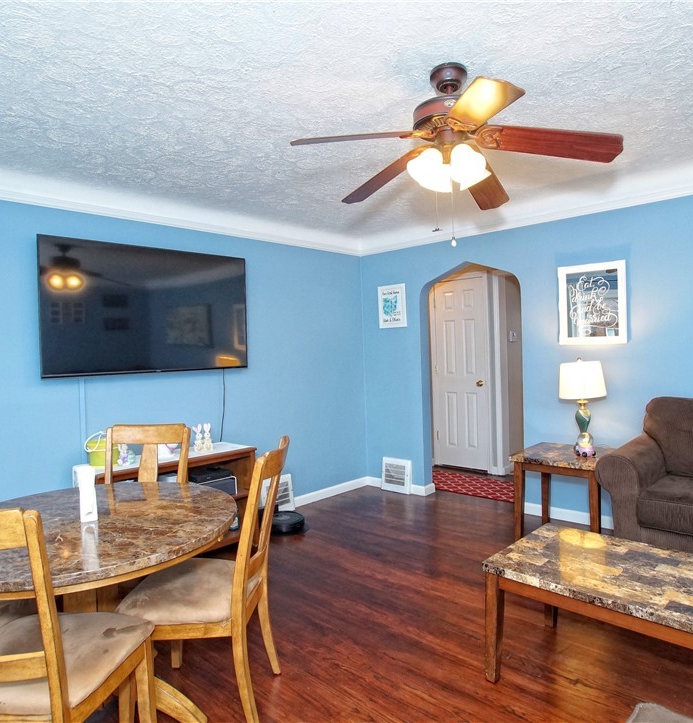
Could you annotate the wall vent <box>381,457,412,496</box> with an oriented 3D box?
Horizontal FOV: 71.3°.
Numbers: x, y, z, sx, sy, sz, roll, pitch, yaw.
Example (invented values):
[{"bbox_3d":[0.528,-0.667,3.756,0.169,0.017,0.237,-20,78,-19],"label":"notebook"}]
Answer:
[{"bbox_3d":[0.463,1.025,4.362,0.288,0.302,0.050,-1,1,39],"label":"wall vent"}]

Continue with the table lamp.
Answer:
[{"bbox_3d":[1.567,0.284,3.180,0.320,0.610,0.320,-1,1,42],"label":"table lamp"}]

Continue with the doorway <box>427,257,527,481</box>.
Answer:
[{"bbox_3d":[1.054,0.178,3.996,0.864,1.969,0.200,-1,1,39],"label":"doorway"}]

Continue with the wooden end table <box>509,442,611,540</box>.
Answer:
[{"bbox_3d":[1.438,0.880,3.106,0.555,0.570,0.560,-1,1,42],"label":"wooden end table"}]

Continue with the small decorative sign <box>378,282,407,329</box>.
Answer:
[{"bbox_3d":[0.422,-0.496,4.351,0.290,0.380,0.020,-1,1,39],"label":"small decorative sign"}]

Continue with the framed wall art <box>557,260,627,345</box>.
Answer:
[{"bbox_3d":[1.692,-0.392,3.327,0.427,0.549,0.030,-1,1,39],"label":"framed wall art"}]

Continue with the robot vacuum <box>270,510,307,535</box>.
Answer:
[{"bbox_3d":[-0.477,1.172,3.574,0.335,0.090,0.335,-2,1,0],"label":"robot vacuum"}]

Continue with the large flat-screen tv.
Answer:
[{"bbox_3d":[-1.261,-0.334,3.190,1.326,0.813,0.070,-3,1,-43],"label":"large flat-screen tv"}]

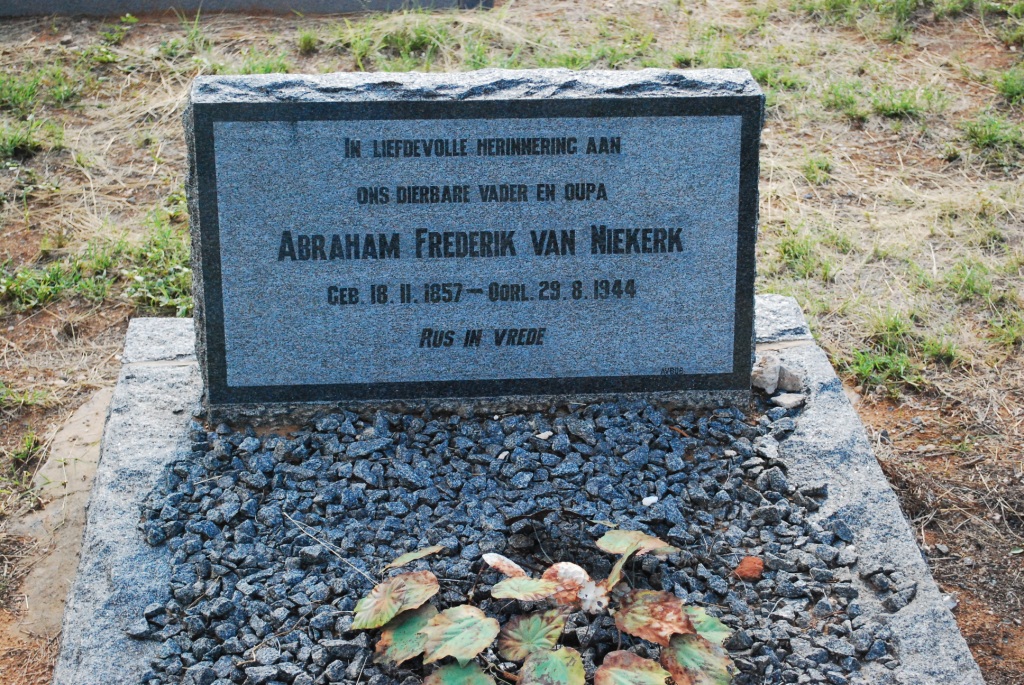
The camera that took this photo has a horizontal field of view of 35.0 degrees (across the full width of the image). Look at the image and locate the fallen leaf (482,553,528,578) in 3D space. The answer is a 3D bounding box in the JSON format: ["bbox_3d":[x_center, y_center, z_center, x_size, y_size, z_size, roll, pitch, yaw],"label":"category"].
[{"bbox_3d":[-0.008,0.287,2.092,0.060,0.024,0.030,11,33,15],"label":"fallen leaf"}]

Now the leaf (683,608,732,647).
[{"bbox_3d":[0.238,0.354,2.014,0.072,0.025,0.062,15,34,20],"label":"leaf"}]

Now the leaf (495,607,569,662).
[{"bbox_3d":[0.025,0.359,1.997,0.088,0.025,0.075,-6,32,-12],"label":"leaf"}]

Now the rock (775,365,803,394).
[{"bbox_3d":[0.427,0.056,2.516,0.045,0.036,0.036,7,32,10],"label":"rock"}]

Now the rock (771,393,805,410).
[{"bbox_3d":[0.422,0.090,2.476,0.053,0.018,0.034,7,32,10],"label":"rock"}]

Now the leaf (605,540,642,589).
[{"bbox_3d":[0.144,0.288,2.097,0.065,0.038,0.028,-25,40,-35],"label":"leaf"}]

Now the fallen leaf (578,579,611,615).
[{"bbox_3d":[0.104,0.321,2.052,0.042,0.028,0.036,3,32,3],"label":"fallen leaf"}]

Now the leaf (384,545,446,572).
[{"bbox_3d":[-0.125,0.281,2.109,0.083,0.024,0.032,-11,34,-19],"label":"leaf"}]

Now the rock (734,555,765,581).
[{"bbox_3d":[0.312,0.297,2.133,0.038,0.024,0.030,7,32,9],"label":"rock"}]

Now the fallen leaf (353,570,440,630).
[{"bbox_3d":[-0.144,0.322,2.023,0.112,0.040,0.068,-12,34,-21],"label":"fallen leaf"}]

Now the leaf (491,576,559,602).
[{"bbox_3d":[0.016,0.311,2.045,0.087,0.020,0.050,2,32,1],"label":"leaf"}]

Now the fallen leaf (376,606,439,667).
[{"bbox_3d":[-0.128,0.360,2.000,0.088,0.028,0.080,-9,33,-17],"label":"fallen leaf"}]

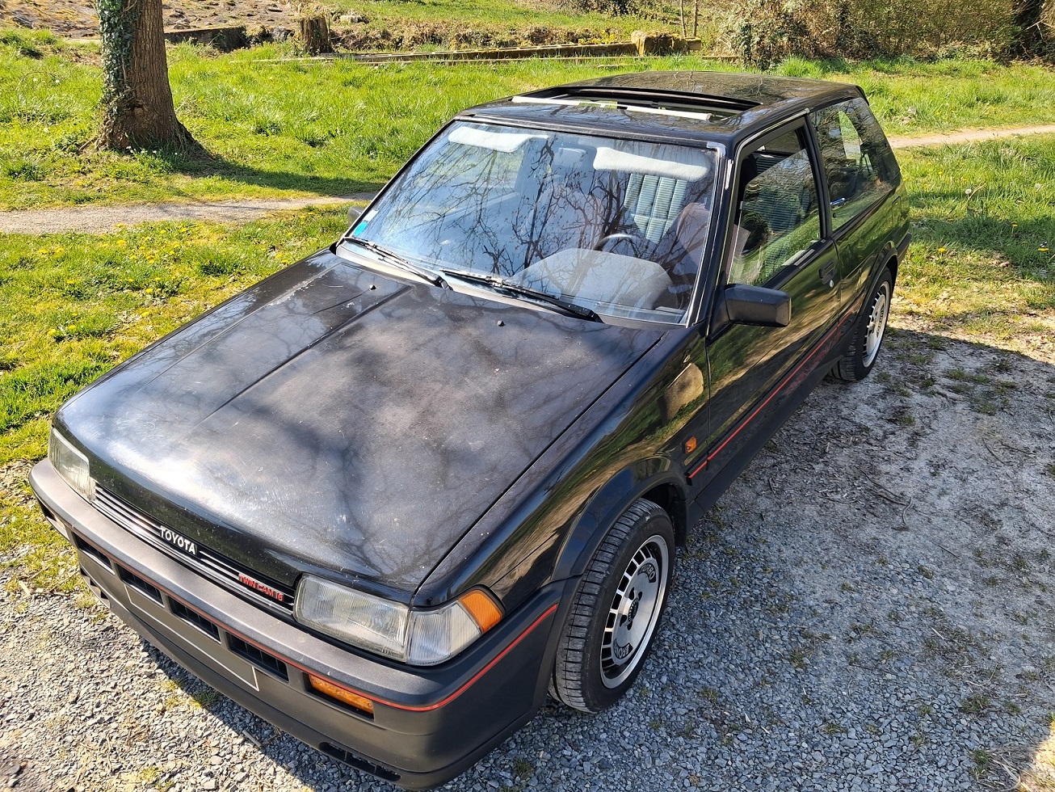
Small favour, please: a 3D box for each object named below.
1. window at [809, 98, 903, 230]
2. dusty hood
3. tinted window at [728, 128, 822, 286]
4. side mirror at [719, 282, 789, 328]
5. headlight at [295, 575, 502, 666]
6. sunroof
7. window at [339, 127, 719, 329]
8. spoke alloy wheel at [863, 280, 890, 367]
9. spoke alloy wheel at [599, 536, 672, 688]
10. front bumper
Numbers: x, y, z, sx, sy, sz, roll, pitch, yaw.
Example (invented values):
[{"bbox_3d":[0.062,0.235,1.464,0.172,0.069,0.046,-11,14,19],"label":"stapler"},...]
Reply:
[{"bbox_3d":[1.379,-1.013,3.416,0.050,0.440,1.060,-7,18,40],"label":"window"},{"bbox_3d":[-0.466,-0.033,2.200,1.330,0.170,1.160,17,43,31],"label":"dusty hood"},{"bbox_3d":[0.812,-0.632,2.698,0.050,0.430,0.990,-7,18,40],"label":"tinted window"},{"bbox_3d":[0.645,-0.263,2.307,0.160,0.100,0.100,17,32,31],"label":"side mirror"},{"bbox_3d":[-0.268,0.405,1.653,0.380,0.130,0.230,17,32,31],"label":"headlight"},{"bbox_3d":[0.406,-1.093,3.068,0.840,0.060,0.400,17,32,31],"label":"sunroof"},{"bbox_3d":[0.021,-0.639,2.678,1.330,0.100,0.610,17,72,31],"label":"window"},{"bbox_3d":[1.612,-0.362,4.007,0.170,0.417,0.417,17,32,31],"label":"spoke alloy wheel"},{"bbox_3d":[0.219,0.552,2.232,0.170,0.417,0.417,16,31,28],"label":"spoke alloy wheel"},{"bbox_3d":[-0.687,0.492,2.108,1.570,0.460,0.500,17,32,31],"label":"front bumper"}]

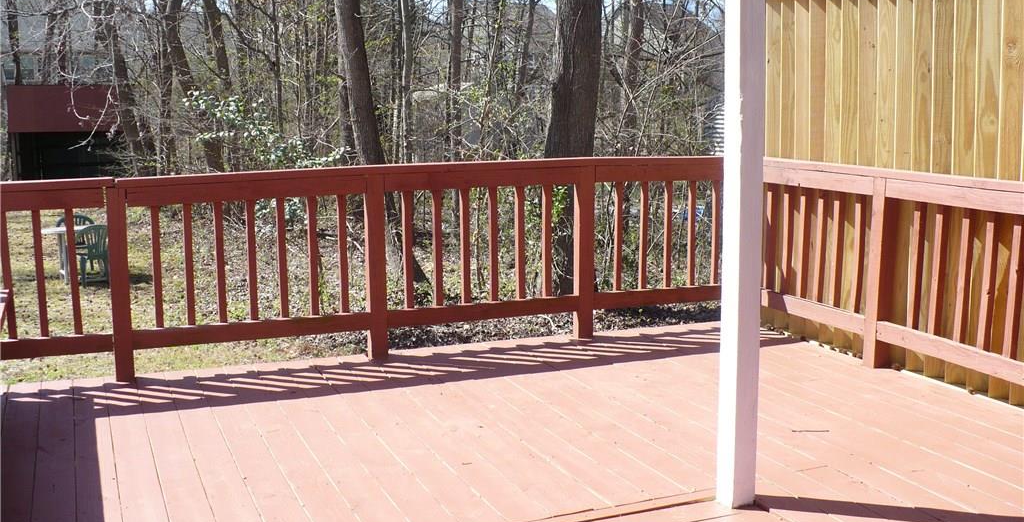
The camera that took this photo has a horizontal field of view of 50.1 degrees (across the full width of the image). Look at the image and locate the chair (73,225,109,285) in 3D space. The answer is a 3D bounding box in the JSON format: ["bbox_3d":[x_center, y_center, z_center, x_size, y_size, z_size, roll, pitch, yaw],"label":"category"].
[{"bbox_3d":[-5.415,-0.097,14.162,0.560,0.800,0.560,-5,10,-26],"label":"chair"}]

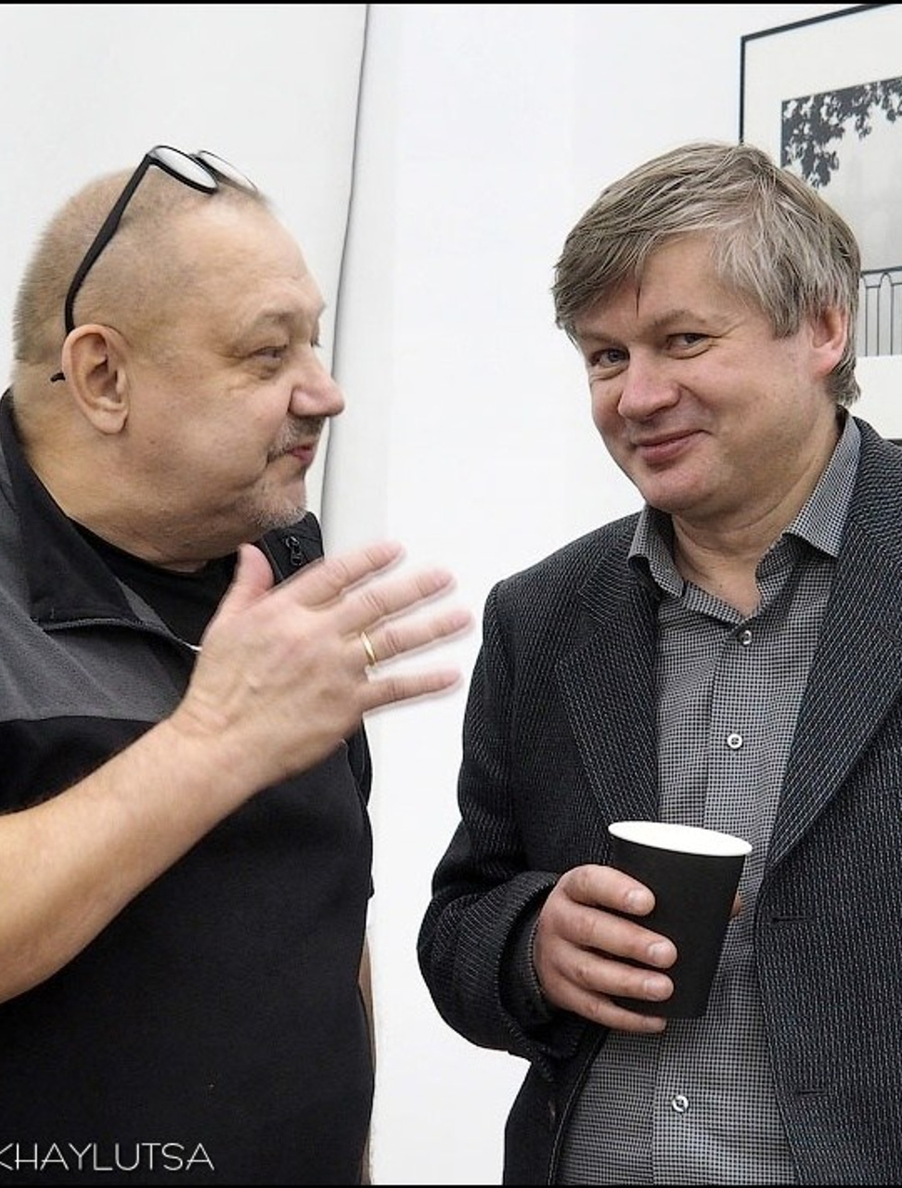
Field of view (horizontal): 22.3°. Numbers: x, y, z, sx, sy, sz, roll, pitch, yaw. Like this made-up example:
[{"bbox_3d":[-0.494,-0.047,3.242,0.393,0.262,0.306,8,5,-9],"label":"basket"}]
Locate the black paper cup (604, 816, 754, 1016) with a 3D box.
[{"bbox_3d":[0.129,0.194,1.354,0.086,0.102,0.086,7,5,0],"label":"black paper cup"}]

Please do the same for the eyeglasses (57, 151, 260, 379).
[{"bbox_3d":[-0.192,-0.210,1.468,0.049,0.149,0.144,37,17,8],"label":"eyeglasses"}]

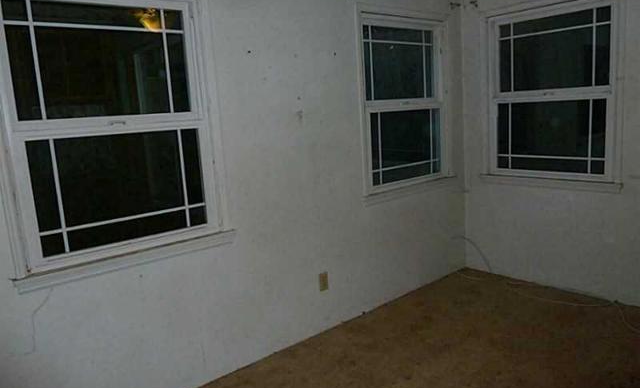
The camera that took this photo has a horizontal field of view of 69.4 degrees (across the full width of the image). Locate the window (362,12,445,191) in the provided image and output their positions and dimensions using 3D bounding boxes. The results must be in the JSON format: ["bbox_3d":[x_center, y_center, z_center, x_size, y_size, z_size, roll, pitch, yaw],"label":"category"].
[{"bbox_3d":[0.645,-0.669,3.395,0.893,1.181,0.070,-11,12,-39],"label":"window"}]

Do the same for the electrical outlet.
[{"bbox_3d":[0.030,0.564,2.960,0.073,0.121,0.012,-11,12,-39],"label":"electrical outlet"}]

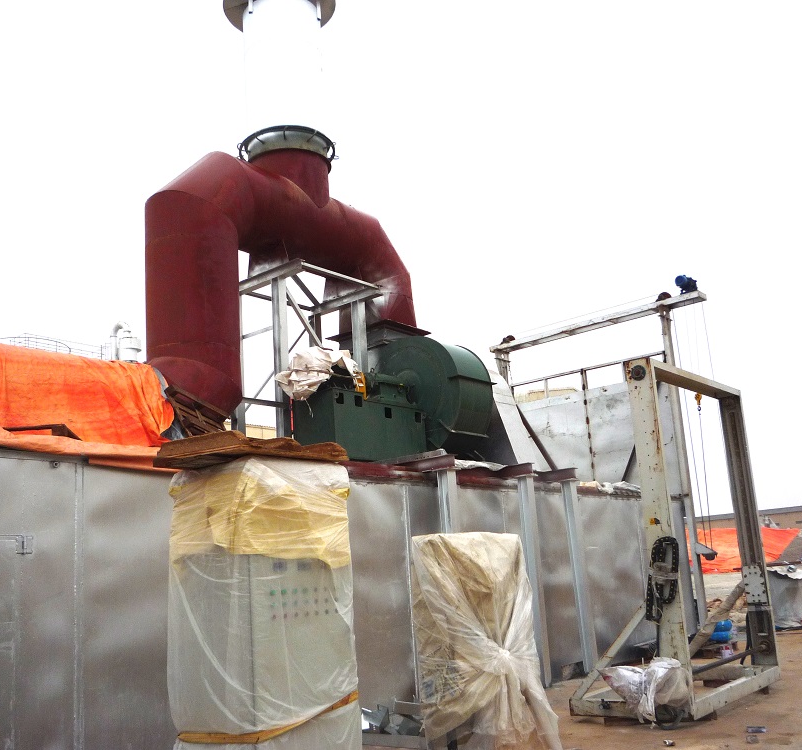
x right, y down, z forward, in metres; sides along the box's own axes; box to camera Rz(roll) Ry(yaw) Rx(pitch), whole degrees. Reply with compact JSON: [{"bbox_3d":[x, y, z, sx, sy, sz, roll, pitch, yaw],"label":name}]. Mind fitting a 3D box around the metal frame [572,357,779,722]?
[{"bbox_3d":[2.770,1.675,9.170,1.163,3.232,2.537,-13,-15,36],"label":"metal frame"}]

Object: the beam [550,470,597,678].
[{"bbox_3d":[2.323,2.584,11.216,0.140,2.461,0.145,-13,-15,36],"label":"beam"}]

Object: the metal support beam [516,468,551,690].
[{"bbox_3d":[1.591,2.461,10.438,0.140,2.475,0.145,-13,-15,36],"label":"metal support beam"}]

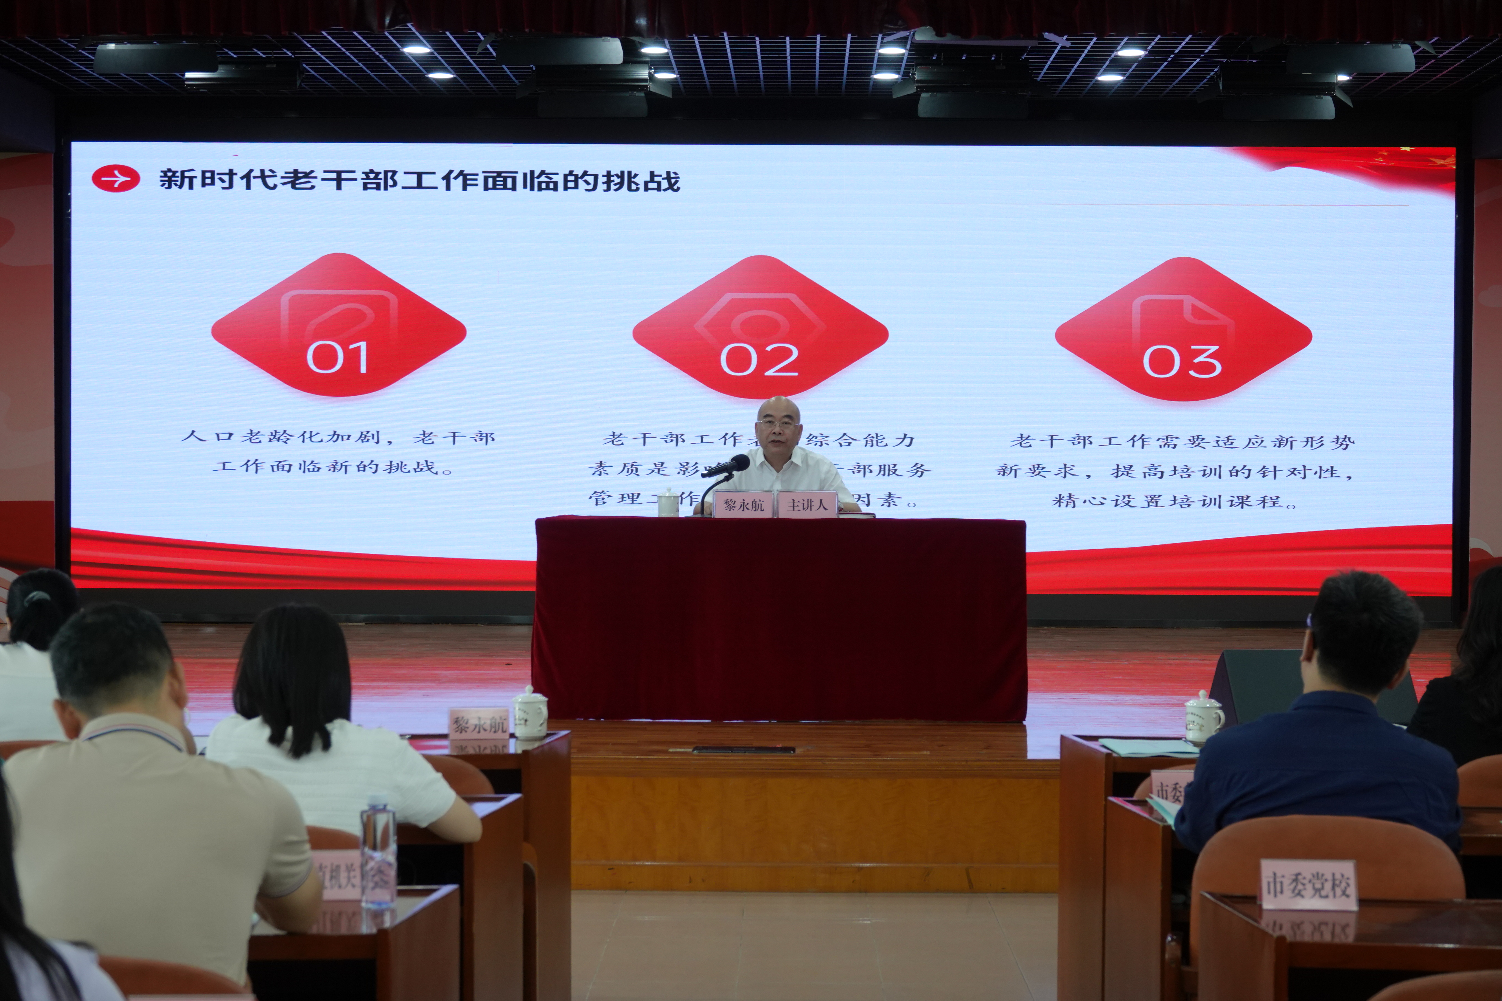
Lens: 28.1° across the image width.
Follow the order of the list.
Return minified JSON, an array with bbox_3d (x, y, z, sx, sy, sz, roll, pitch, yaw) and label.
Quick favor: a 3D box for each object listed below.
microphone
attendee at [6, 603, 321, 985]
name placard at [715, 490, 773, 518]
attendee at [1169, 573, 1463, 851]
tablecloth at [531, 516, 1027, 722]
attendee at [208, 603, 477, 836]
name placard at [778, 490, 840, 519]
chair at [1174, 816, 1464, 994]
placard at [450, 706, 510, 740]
[{"bbox_3d":[-0.099,-0.136,11.750,0.210,0.068,0.068,-19,12,-36],"label":"microphone"},{"bbox_3d":[-0.810,0.767,4.200,0.500,1.250,0.750,0,1,9],"label":"attendee"},{"bbox_3d":[-0.025,0.026,11.520,0.230,0.115,0.080,0,1,1],"label":"name placard"},{"bbox_3d":[1.025,0.752,5.520,0.520,1.260,0.750,0,1,-6],"label":"attendee"},{"bbox_3d":[0.114,0.451,11.680,1.870,0.765,0.620,0,1,1],"label":"tablecloth"},{"bbox_3d":[-0.751,0.768,5.420,0.500,1.210,0.720,0,1,6],"label":"attendee"},{"bbox_3d":[0.218,0.027,11.520,0.230,0.115,0.080,0,1,1],"label":"name placard"},{"bbox_3d":[0.990,0.955,5.330,0.520,0.860,0.570,0,1,-3],"label":"chair"},{"bbox_3d":[-0.677,0.552,7.460,0.150,0.080,0.065,0,1,0],"label":"placard"}]

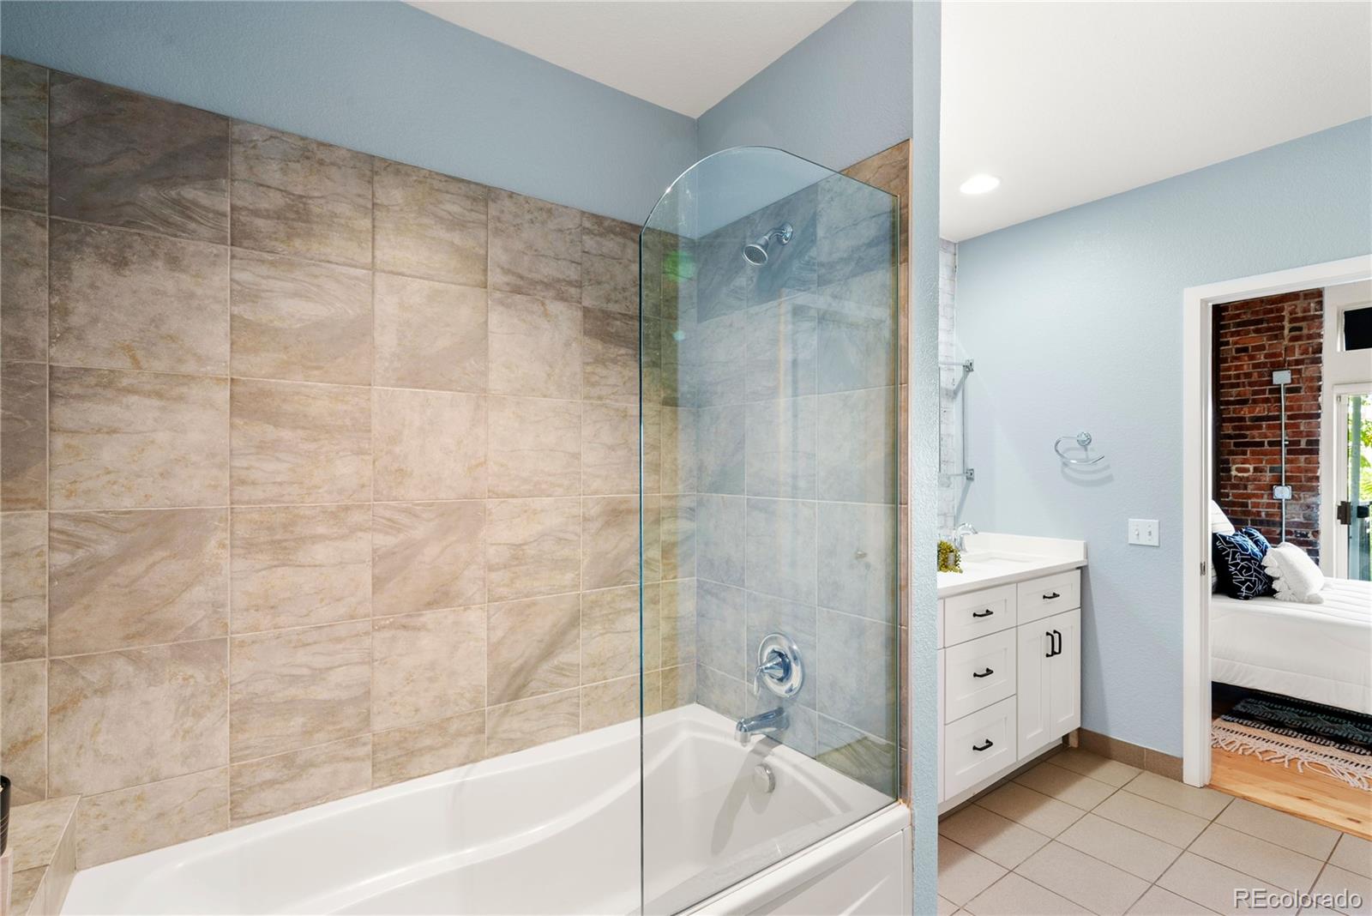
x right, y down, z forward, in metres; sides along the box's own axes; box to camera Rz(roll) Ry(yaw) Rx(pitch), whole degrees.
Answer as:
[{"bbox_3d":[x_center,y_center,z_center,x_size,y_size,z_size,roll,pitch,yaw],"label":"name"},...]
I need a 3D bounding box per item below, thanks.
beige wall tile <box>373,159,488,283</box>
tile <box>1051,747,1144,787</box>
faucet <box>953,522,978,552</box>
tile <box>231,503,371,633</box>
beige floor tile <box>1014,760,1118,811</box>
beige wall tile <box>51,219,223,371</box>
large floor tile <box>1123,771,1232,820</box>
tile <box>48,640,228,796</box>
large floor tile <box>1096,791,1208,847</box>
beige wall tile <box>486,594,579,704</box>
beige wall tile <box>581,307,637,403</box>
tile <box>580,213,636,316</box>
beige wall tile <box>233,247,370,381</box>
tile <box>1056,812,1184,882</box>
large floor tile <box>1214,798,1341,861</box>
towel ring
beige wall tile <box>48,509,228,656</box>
[{"bbox_3d":[-0.710,-0.649,1.715,0.301,0.303,0.011,0,0,-35],"label":"beige wall tile"},{"bbox_3d":[1.855,1.401,2.773,0.281,0.010,0.299,0,-1,-36],"label":"tile"},{"bbox_3d":[1.405,0.406,3.051,0.070,0.150,0.130,0,-1,-35],"label":"faucet"},{"bbox_3d":[-0.961,0.270,1.534,0.302,0.302,0.010,0,-1,-36],"label":"tile"},{"bbox_3d":[1.639,1.408,2.633,0.302,0.010,0.302,0,-1,-35],"label":"beige floor tile"},{"bbox_3d":[-1.208,-0.344,1.360,0.302,0.302,0.010,0,-1,-36],"label":"beige wall tile"},{"bbox_3d":[2.040,1.400,2.535,0.267,0.010,0.299,0,-1,-36],"label":"large floor tile"},{"bbox_3d":[-1.213,0.577,1.361,0.301,0.303,0.011,0,0,-35],"label":"tile"},{"bbox_3d":[1.801,1.398,2.365,0.296,0.010,0.300,0,-1,-36],"label":"large floor tile"},{"bbox_3d":[-0.467,0.582,1.887,0.301,0.303,0.011,0,0,-35],"label":"beige wall tile"},{"bbox_3d":[-0.212,-0.336,2.072,0.302,0.302,0.010,0,-1,-36],"label":"beige wall tile"},{"bbox_3d":[-0.211,-0.642,2.074,0.302,0.302,0.010,0,-1,-36],"label":"tile"},{"bbox_3d":[-0.950,-0.340,1.525,0.300,0.302,0.010,0,-1,-36],"label":"beige wall tile"},{"bbox_3d":[1.559,1.400,2.197,0.302,0.011,0.302,0,0,-35],"label":"tile"},{"bbox_3d":[2.234,1.406,2.307,0.280,0.010,0.302,0,-1,-35],"label":"large floor tile"},{"bbox_3d":[1.886,-0.044,2.913,0.068,0.155,0.208,0,-1,-35],"label":"towel ring"},{"bbox_3d":[-1.210,0.268,1.356,0.302,0.302,0.010,0,-1,-36],"label":"beige wall tile"}]

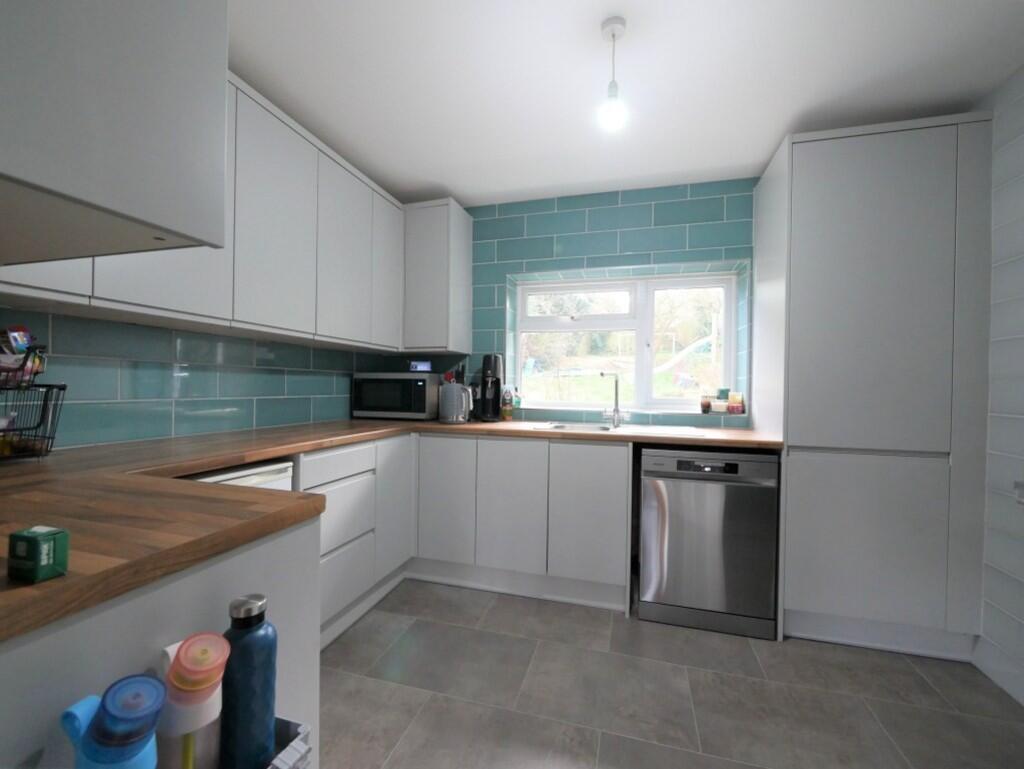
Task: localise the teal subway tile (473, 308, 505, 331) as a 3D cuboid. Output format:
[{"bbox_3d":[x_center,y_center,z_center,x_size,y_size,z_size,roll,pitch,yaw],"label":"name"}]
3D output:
[{"bbox_3d":[-0.164,-0.449,2.831,0.258,0.148,0.010,1,1,15],"label":"teal subway tile"}]

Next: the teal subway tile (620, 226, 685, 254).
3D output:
[{"bbox_3d":[0.881,-0.898,2.587,0.402,0.151,0.010,1,0,15],"label":"teal subway tile"}]

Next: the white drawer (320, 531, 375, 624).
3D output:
[{"bbox_3d":[-0.953,0.841,1.852,0.460,0.270,0.482,1,0,15],"label":"white drawer"}]

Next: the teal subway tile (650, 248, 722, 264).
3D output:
[{"bbox_3d":[1.061,-0.770,2.497,0.399,0.075,0.010,1,1,15],"label":"teal subway tile"}]

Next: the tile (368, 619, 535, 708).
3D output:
[{"bbox_3d":[-0.226,1.159,1.753,0.608,0.010,0.414,1,0,15],"label":"tile"}]

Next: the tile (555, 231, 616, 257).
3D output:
[{"bbox_3d":[0.481,-0.895,2.665,0.400,0.150,0.010,1,0,15],"label":"tile"}]

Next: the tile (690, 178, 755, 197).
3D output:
[{"bbox_3d":[1.243,-1.161,2.462,0.357,0.091,0.010,1,0,15],"label":"tile"}]

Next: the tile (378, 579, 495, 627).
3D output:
[{"bbox_3d":[-0.408,1.159,2.224,0.588,0.010,0.377,1,1,15],"label":"tile"}]

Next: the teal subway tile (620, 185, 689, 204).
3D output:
[{"bbox_3d":[0.874,-1.166,2.561,0.400,0.091,0.010,1,0,15],"label":"teal subway tile"}]

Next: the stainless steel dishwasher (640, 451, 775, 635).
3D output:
[{"bbox_3d":[1.004,0.748,2.258,0.598,0.846,0.590,1,0,15],"label":"stainless steel dishwasher"}]

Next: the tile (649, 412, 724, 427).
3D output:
[{"bbox_3d":[1.050,0.219,2.506,0.399,0.069,0.010,1,1,15],"label":"tile"}]

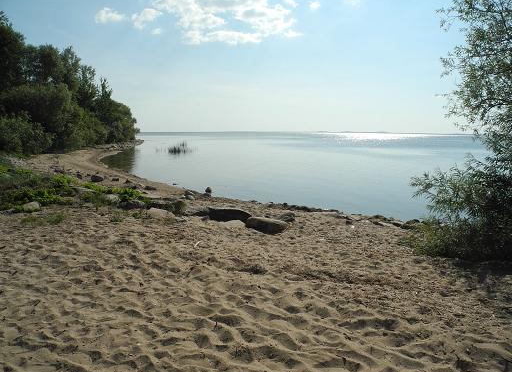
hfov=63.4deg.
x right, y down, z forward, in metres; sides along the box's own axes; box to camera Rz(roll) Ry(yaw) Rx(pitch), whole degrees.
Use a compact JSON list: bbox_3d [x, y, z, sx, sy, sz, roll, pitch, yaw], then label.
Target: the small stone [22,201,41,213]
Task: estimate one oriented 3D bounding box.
[{"bbox_3d":[-5.246,0.479,9.675,0.411,0.214,0.329,0,7,0],"label":"small stone"}]

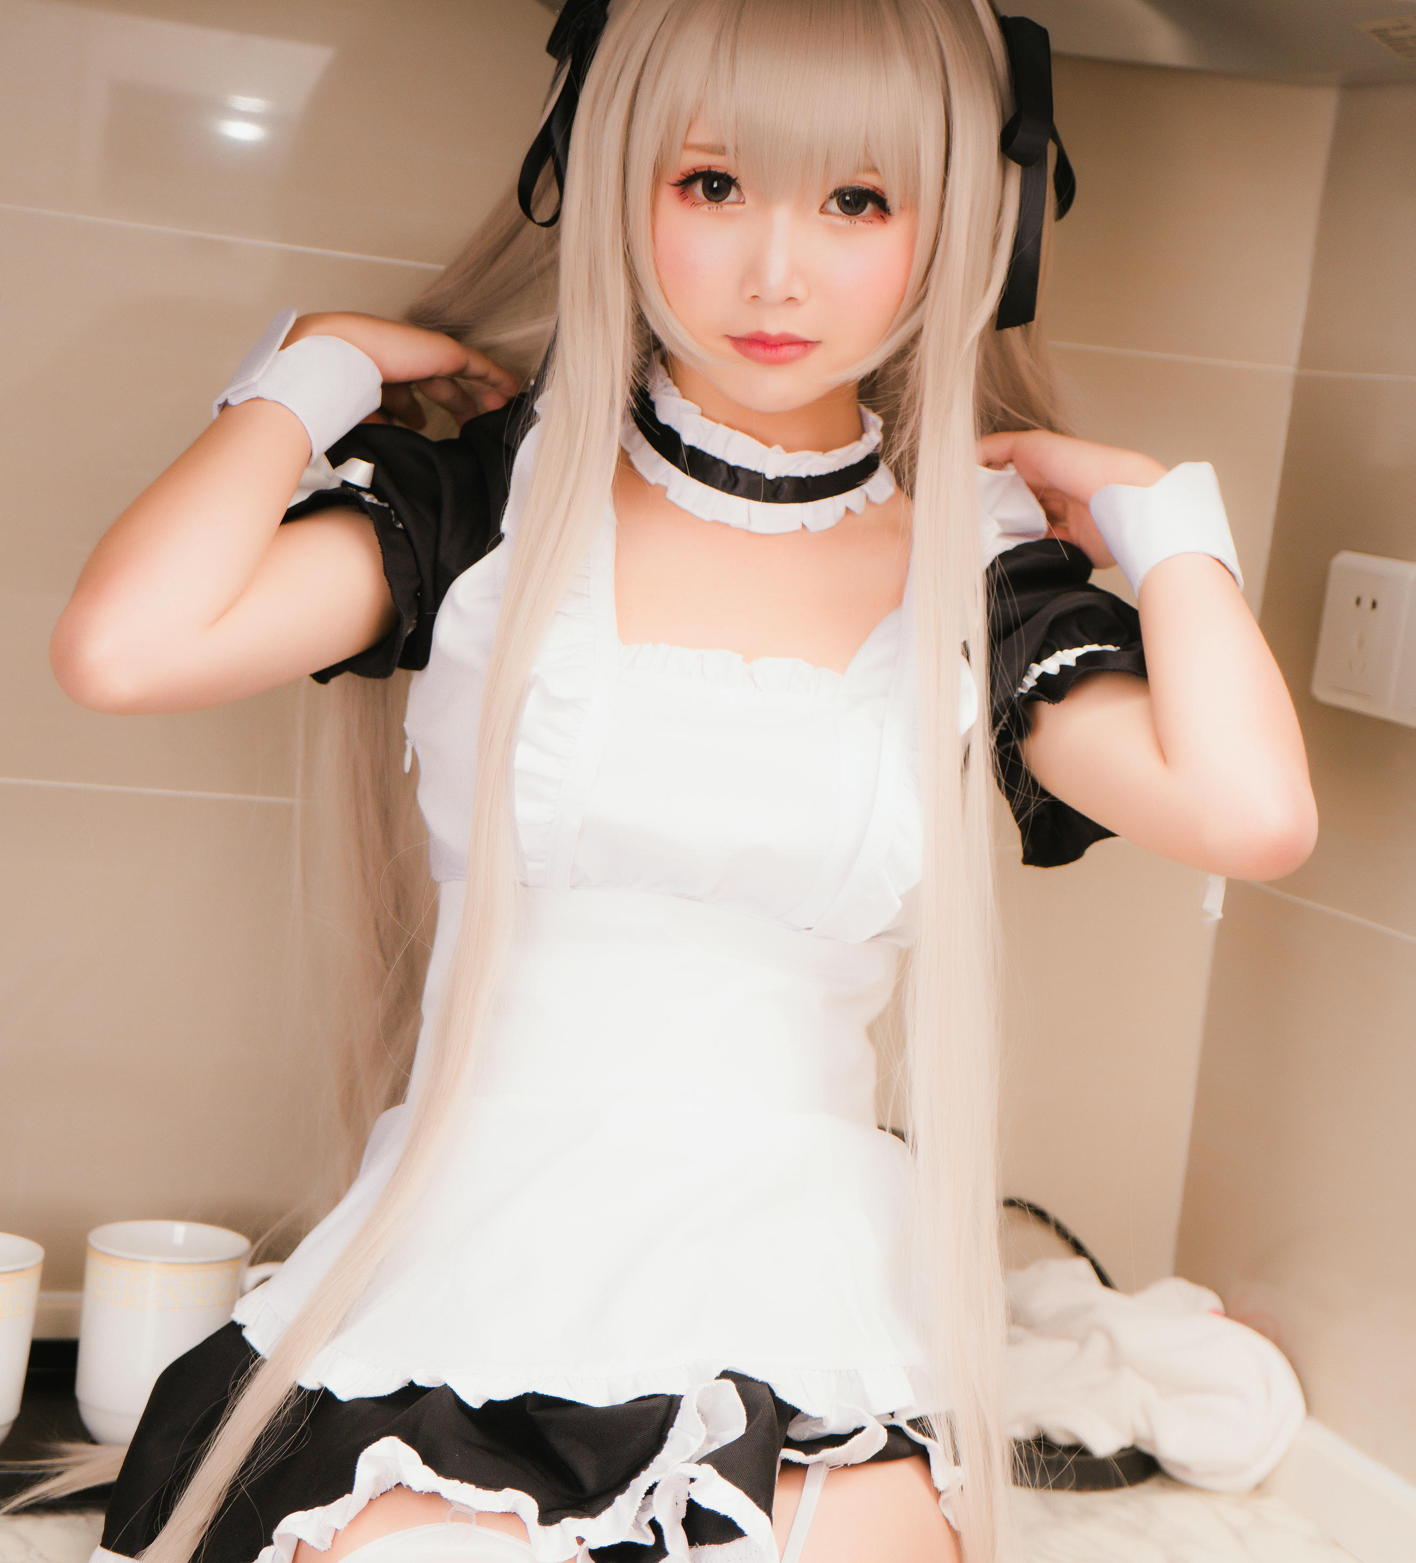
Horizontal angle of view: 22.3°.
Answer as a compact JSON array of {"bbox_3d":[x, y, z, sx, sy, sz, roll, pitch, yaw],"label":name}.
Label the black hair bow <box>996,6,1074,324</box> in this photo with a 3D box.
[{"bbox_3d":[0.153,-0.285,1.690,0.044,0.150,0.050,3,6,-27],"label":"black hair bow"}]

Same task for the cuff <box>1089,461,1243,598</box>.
[{"bbox_3d":[0.212,-0.116,1.655,0.064,0.060,0.056,-6,46,-13],"label":"cuff"}]

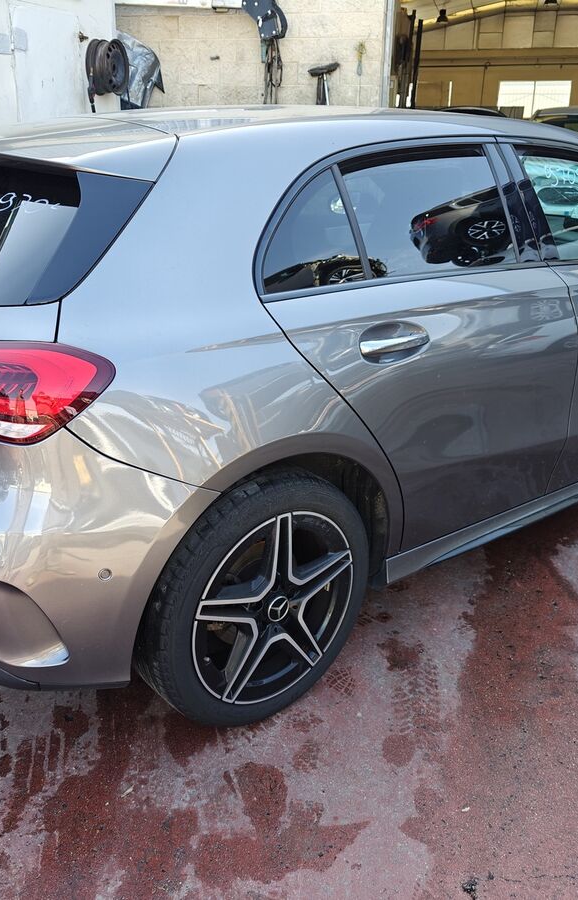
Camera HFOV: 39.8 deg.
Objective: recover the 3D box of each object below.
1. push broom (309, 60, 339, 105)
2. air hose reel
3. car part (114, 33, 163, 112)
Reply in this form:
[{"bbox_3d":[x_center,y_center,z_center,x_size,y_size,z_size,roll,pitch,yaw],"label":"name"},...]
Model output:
[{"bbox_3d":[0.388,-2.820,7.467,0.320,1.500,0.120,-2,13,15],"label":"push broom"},{"bbox_3d":[-1.453,-3.030,6.400,0.200,0.500,0.410,8,22,21],"label":"air hose reel"},{"bbox_3d":[-1.321,-3.297,7.000,0.450,0.720,0.250,-5,21,-14],"label":"car part"}]

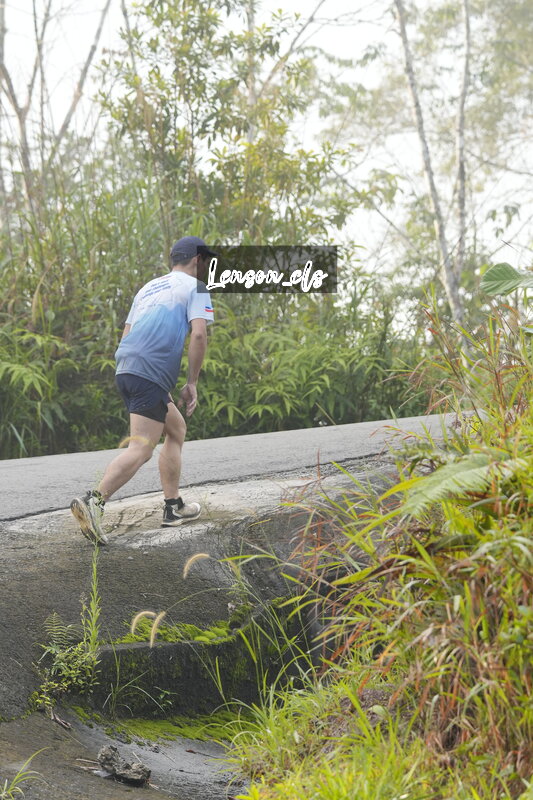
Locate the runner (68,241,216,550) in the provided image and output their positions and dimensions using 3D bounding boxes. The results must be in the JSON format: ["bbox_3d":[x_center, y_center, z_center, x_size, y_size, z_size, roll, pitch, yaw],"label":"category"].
[{"bbox_3d":[-0.627,-0.053,22.000,1.000,1.550,0.570,-2,3,-45],"label":"runner"}]

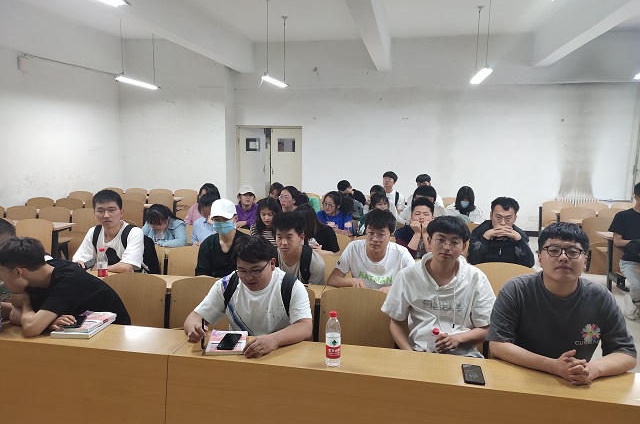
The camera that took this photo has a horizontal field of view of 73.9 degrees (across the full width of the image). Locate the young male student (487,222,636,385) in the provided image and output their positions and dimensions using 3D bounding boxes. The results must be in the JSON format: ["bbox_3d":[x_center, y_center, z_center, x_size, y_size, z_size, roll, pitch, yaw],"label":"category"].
[{"bbox_3d":[1.059,0.727,1.974,0.640,1.360,0.680,3,9,18],"label":"young male student"}]

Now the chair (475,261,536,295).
[{"bbox_3d":[1.260,0.803,2.882,0.460,0.810,0.500,2,9,12],"label":"chair"}]

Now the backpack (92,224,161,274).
[{"bbox_3d":[-1.506,0.350,3.415,0.430,0.490,0.300,2,9,12],"label":"backpack"}]

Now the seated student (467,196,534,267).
[{"bbox_3d":[1.461,0.532,3.461,0.580,1.300,0.650,3,9,16],"label":"seated student"}]

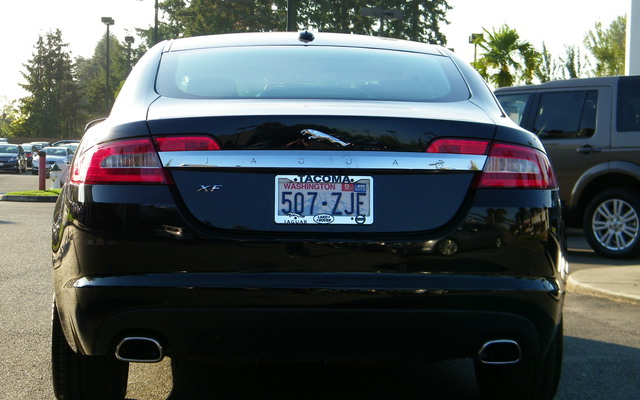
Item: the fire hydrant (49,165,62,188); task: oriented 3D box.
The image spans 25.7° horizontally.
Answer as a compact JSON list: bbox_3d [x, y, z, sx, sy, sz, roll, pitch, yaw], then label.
[{"bbox_3d":[-6.777,-0.615,36.000,0.360,0.680,0.360,1,2,0],"label":"fire hydrant"}]

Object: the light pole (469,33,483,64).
[{"bbox_3d":[8.279,-5.204,75.000,0.750,7.400,0.650,1,2,0],"label":"light pole"}]

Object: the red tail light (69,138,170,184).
[{"bbox_3d":[-0.645,-0.123,4.539,0.338,0.153,0.230,1,2,-4],"label":"red tail light"}]

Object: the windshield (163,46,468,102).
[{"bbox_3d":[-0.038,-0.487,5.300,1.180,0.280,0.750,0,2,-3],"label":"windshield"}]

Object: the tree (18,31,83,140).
[{"bbox_3d":[-22.057,-8.553,115.000,5.200,10.600,5.200,1,2,0],"label":"tree"}]

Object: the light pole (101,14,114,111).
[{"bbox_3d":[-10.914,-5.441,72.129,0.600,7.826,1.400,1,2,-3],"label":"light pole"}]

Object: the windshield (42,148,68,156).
[{"bbox_3d":[-13.177,-2.366,70.000,1.300,0.420,0.600,1,2,0],"label":"windshield"}]

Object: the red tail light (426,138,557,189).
[{"bbox_3d":[0.568,-0.116,4.602,0.476,0.161,0.240,1,2,-4],"label":"red tail light"}]

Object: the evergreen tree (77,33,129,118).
[{"bbox_3d":[-19.349,-9.207,125.000,4.700,11.000,4.700,1,2,0],"label":"evergreen tree"}]

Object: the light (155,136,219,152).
[{"bbox_3d":[-0.421,-0.178,4.447,0.212,0.054,0.070,1,2,-4],"label":"light"}]

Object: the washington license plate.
[{"bbox_3d":[0.012,-0.001,4.450,0.312,0.157,0.020,1,-3,-4],"label":"washington license plate"}]

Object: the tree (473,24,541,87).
[{"bbox_3d":[6.636,-3.470,50.000,2.400,5.500,2.400,1,2,0],"label":"tree"}]

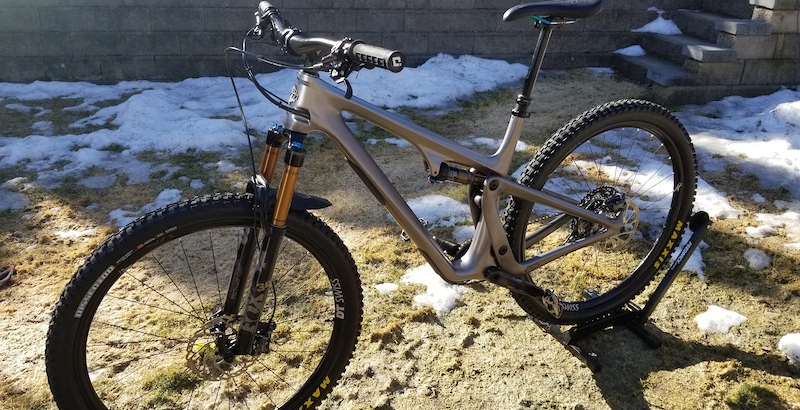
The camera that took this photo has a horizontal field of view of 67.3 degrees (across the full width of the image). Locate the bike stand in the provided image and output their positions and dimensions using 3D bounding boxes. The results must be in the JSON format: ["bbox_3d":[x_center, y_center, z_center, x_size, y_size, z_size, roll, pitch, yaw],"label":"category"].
[{"bbox_3d":[0.793,0.241,2.036,0.597,0.375,0.335,-13,26,-21],"label":"bike stand"}]

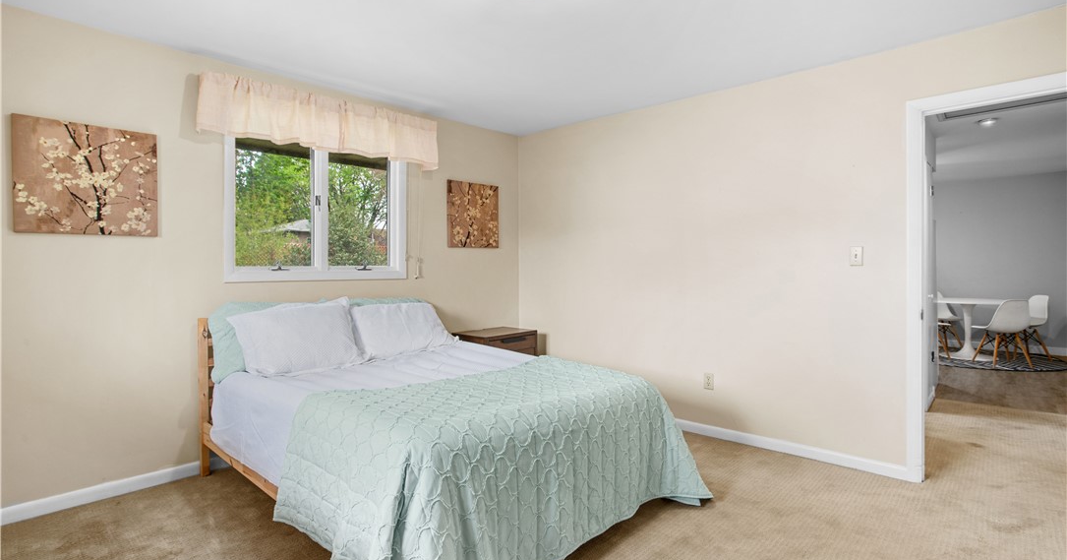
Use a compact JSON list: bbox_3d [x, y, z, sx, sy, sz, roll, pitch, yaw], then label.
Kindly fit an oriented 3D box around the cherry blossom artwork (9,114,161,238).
[{"bbox_3d":[-2.264,-0.507,2.576,0.030,0.555,0.555,2,3,44],"label":"cherry blossom artwork"}]

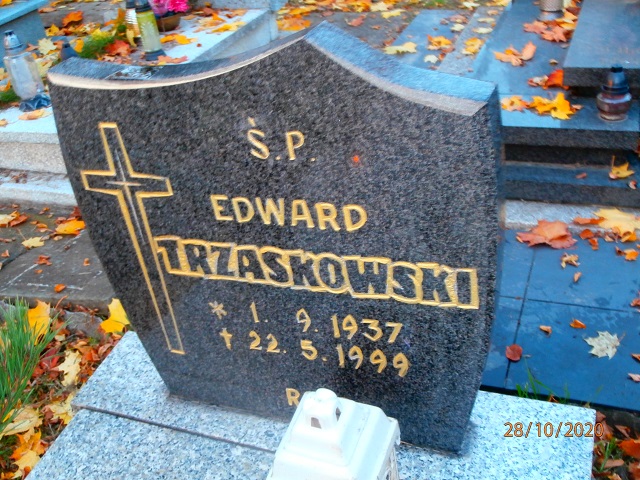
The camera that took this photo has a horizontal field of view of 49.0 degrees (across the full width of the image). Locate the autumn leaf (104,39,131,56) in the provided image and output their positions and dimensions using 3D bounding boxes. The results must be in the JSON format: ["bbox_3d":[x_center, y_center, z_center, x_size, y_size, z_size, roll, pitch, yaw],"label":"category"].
[{"bbox_3d":[-1.024,-0.972,3.538,0.126,0.050,0.128,-17,34,-11],"label":"autumn leaf"}]

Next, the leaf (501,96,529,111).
[{"bbox_3d":[0.627,-0.442,2.266,0.087,0.020,0.069,1,35,15],"label":"leaf"}]

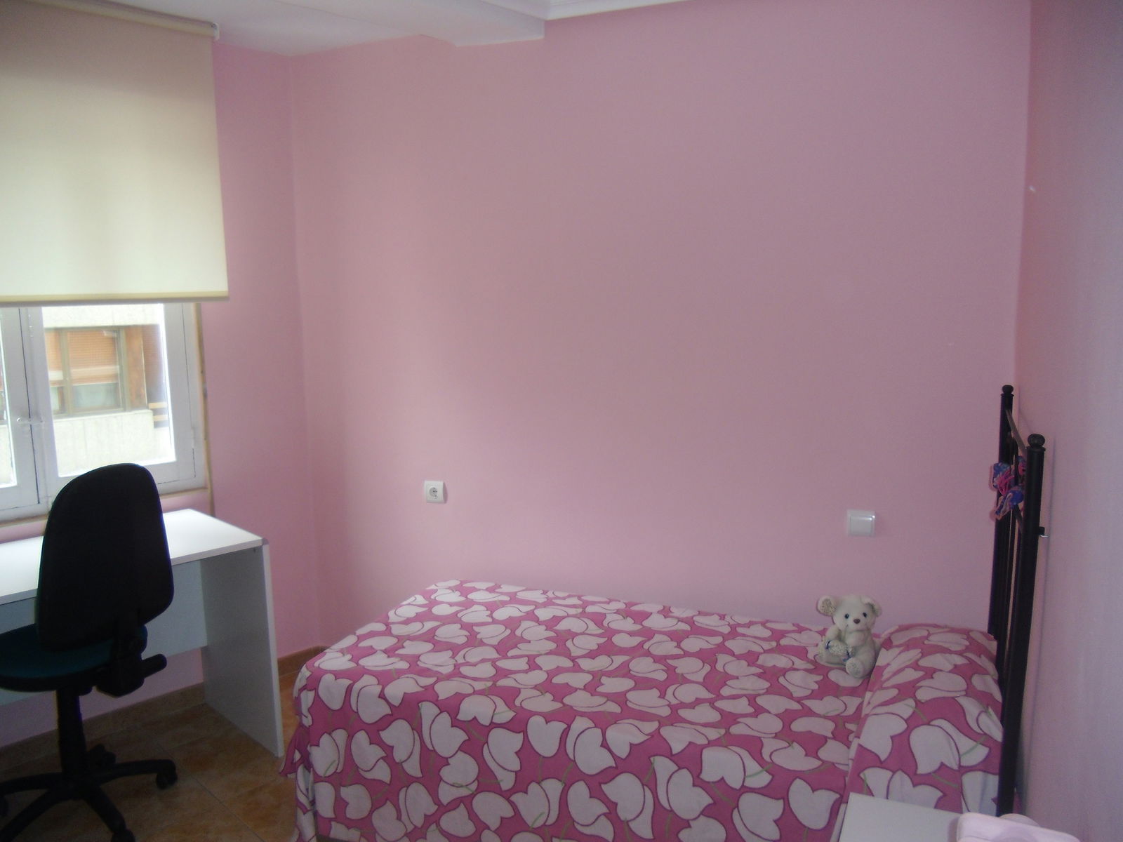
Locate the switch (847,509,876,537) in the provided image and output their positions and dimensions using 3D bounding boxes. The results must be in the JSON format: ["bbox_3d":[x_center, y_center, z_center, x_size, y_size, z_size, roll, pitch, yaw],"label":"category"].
[{"bbox_3d":[0.915,0.316,2.674,0.083,0.083,0.014,3,10,23],"label":"switch"}]

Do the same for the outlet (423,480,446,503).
[{"bbox_3d":[-0.478,0.268,3.279,0.083,0.083,0.014,3,10,23],"label":"outlet"}]

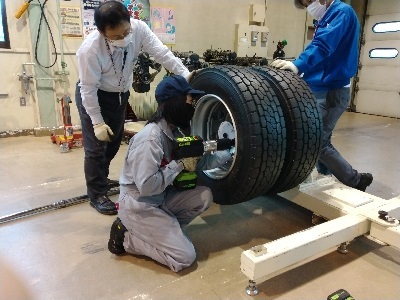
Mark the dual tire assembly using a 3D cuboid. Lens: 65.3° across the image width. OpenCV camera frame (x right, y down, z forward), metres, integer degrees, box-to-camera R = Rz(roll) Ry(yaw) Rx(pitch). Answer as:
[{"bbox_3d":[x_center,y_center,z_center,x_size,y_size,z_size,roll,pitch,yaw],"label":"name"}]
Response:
[{"bbox_3d":[0.325,-0.122,2.327,0.610,0.970,0.970,-8,17,-31],"label":"dual tire assembly"}]

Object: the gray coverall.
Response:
[{"bbox_3d":[-0.128,0.224,1.925,0.700,0.850,0.550,-2,15,-15],"label":"gray coverall"}]

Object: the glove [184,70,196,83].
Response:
[{"bbox_3d":[-0.053,-0.548,2.360,0.180,0.070,0.110,-8,-22,-31],"label":"glove"}]

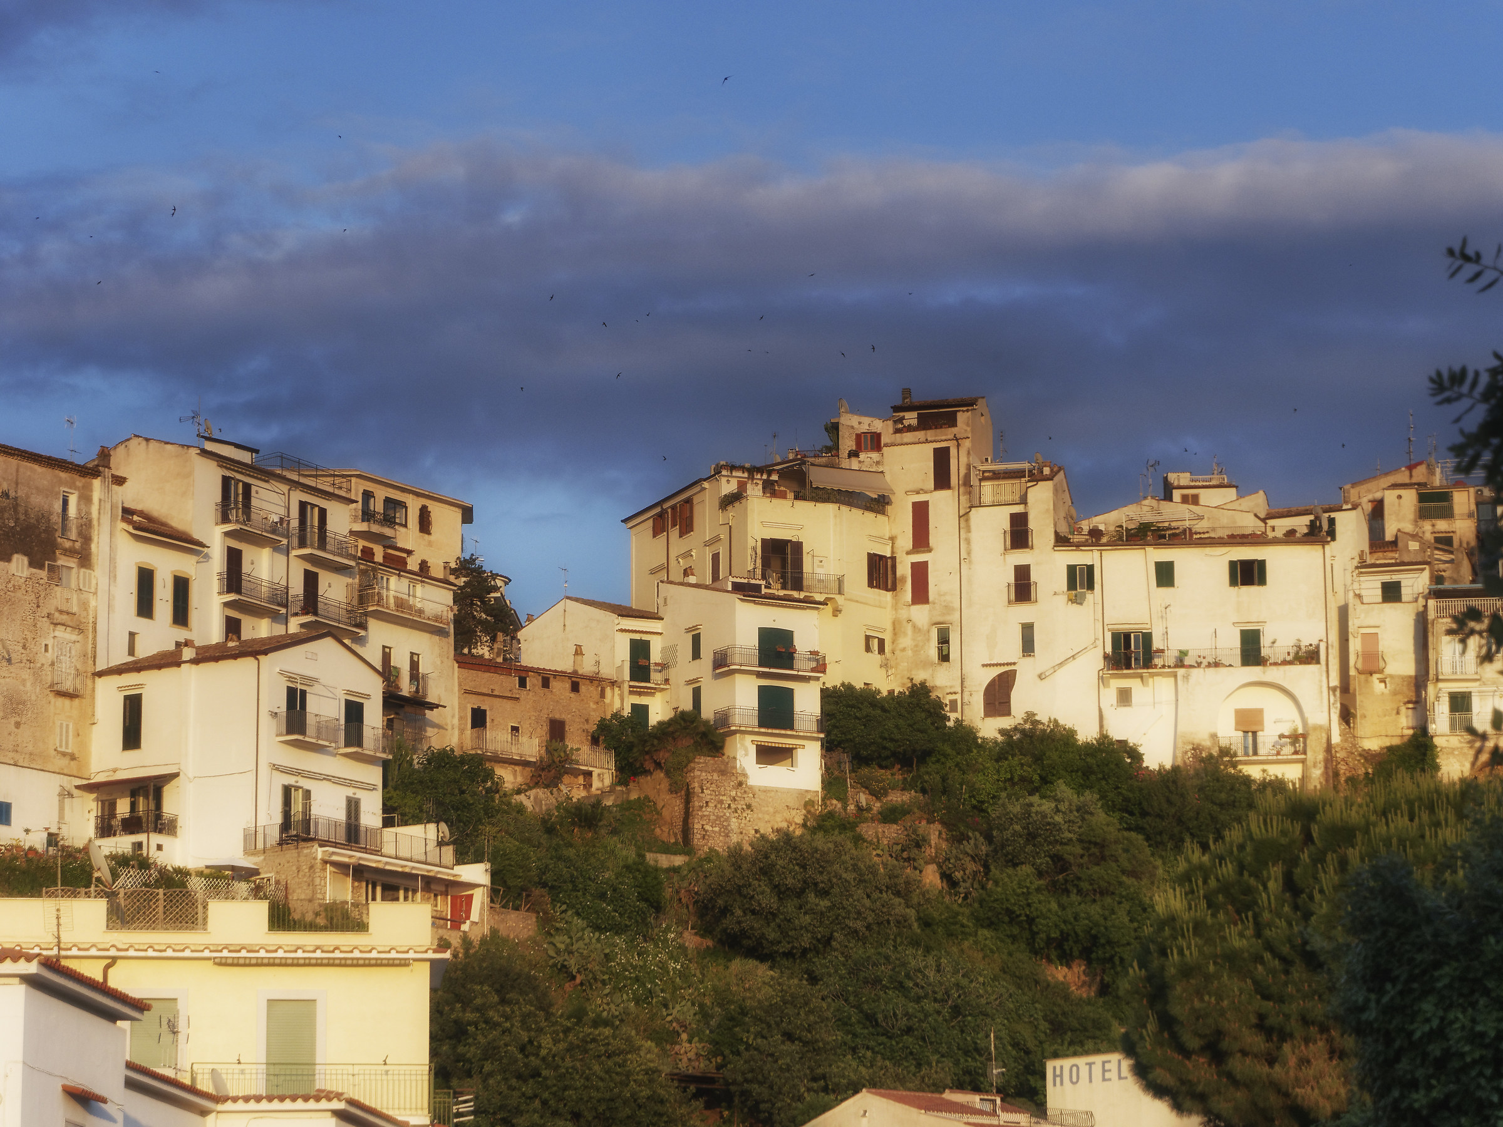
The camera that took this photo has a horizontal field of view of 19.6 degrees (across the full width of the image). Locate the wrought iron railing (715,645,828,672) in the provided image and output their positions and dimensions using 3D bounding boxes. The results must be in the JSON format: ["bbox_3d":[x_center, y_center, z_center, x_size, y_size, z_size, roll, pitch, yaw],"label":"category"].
[{"bbox_3d":[0.884,4.933,213.836,5.336,1.060,1.650,6,-13,-27],"label":"wrought iron railing"}]

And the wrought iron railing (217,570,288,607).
[{"bbox_3d":[-22.259,1.110,194.000,1.080,1.020,3.900,-7,-13,29],"label":"wrought iron railing"}]

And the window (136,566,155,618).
[{"bbox_3d":[-25.979,1.234,186.000,0.150,2.150,1.080,-8,-14,32],"label":"window"}]

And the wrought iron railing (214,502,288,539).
[{"bbox_3d":[-22.337,-1.906,194.000,1.100,1.020,3.950,-7,-13,29],"label":"wrought iron railing"}]

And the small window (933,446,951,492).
[{"bbox_3d":[9.857,-4.929,225.000,0.950,2.200,0.080,-4,-11,21],"label":"small window"}]

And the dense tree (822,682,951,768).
[{"bbox_3d":[6.750,8.106,218.000,6.500,4.400,5.500,0,-11,0],"label":"dense tree"}]

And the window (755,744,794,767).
[{"bbox_3d":[1.178,9.442,212.500,2.150,1.100,0.200,5,-12,-27],"label":"window"}]

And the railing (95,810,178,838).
[{"bbox_3d":[-25.011,10.602,176.500,2.800,1.000,1.700,-8,-14,32],"label":"railing"}]

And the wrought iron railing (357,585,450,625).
[{"bbox_3d":[-16.497,1.989,206.000,1.100,1.020,5.400,-8,-14,32],"label":"wrought iron railing"}]

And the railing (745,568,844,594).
[{"bbox_3d":[2.357,1.021,222.189,4.977,1.023,0.750,5,-12,-23],"label":"railing"}]

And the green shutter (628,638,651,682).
[{"bbox_3d":[-5.630,4.990,219.071,1.176,2.270,0.080,5,-13,-26],"label":"green shutter"}]

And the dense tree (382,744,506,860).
[{"bbox_3d":[-13.983,11.121,197.959,5.600,5.900,5.000,0,-12,0],"label":"dense tree"}]

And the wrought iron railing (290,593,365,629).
[{"bbox_3d":[-18.668,2.270,192.458,1.000,0.970,4.227,-6,-13,28],"label":"wrought iron railing"}]

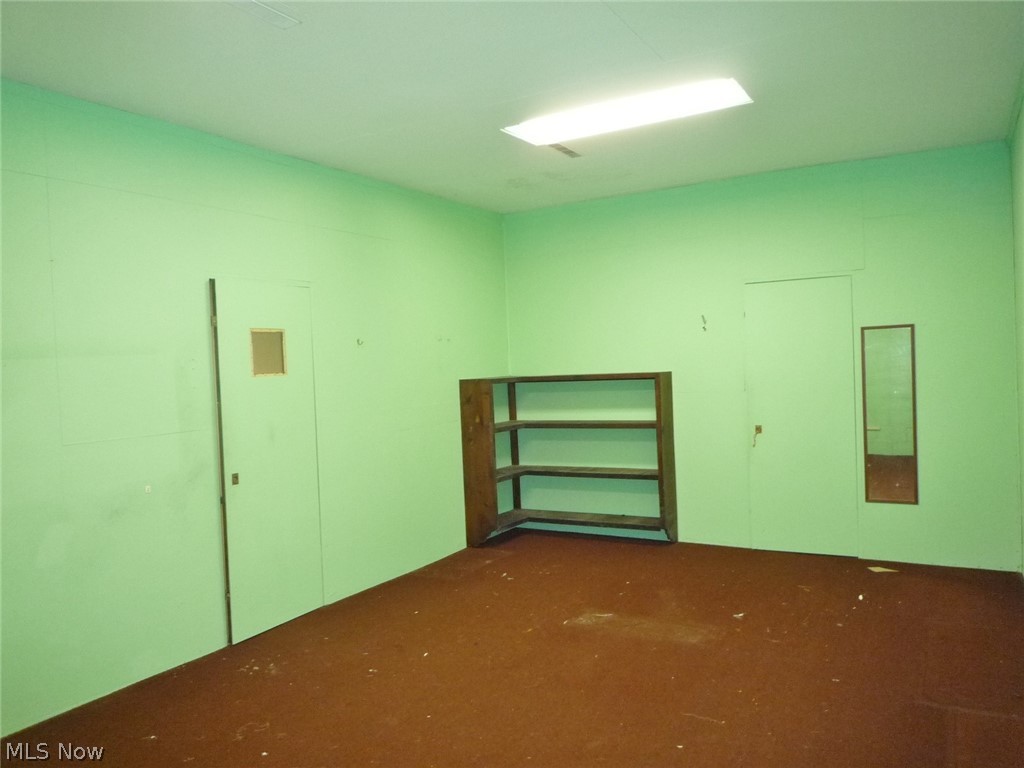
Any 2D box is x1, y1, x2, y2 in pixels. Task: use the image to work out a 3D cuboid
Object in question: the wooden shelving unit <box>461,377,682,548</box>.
[{"bbox_3d":[0.463,0.626,6.053,1.532,1.382,0.798,-1,2,31],"label":"wooden shelving unit"}]

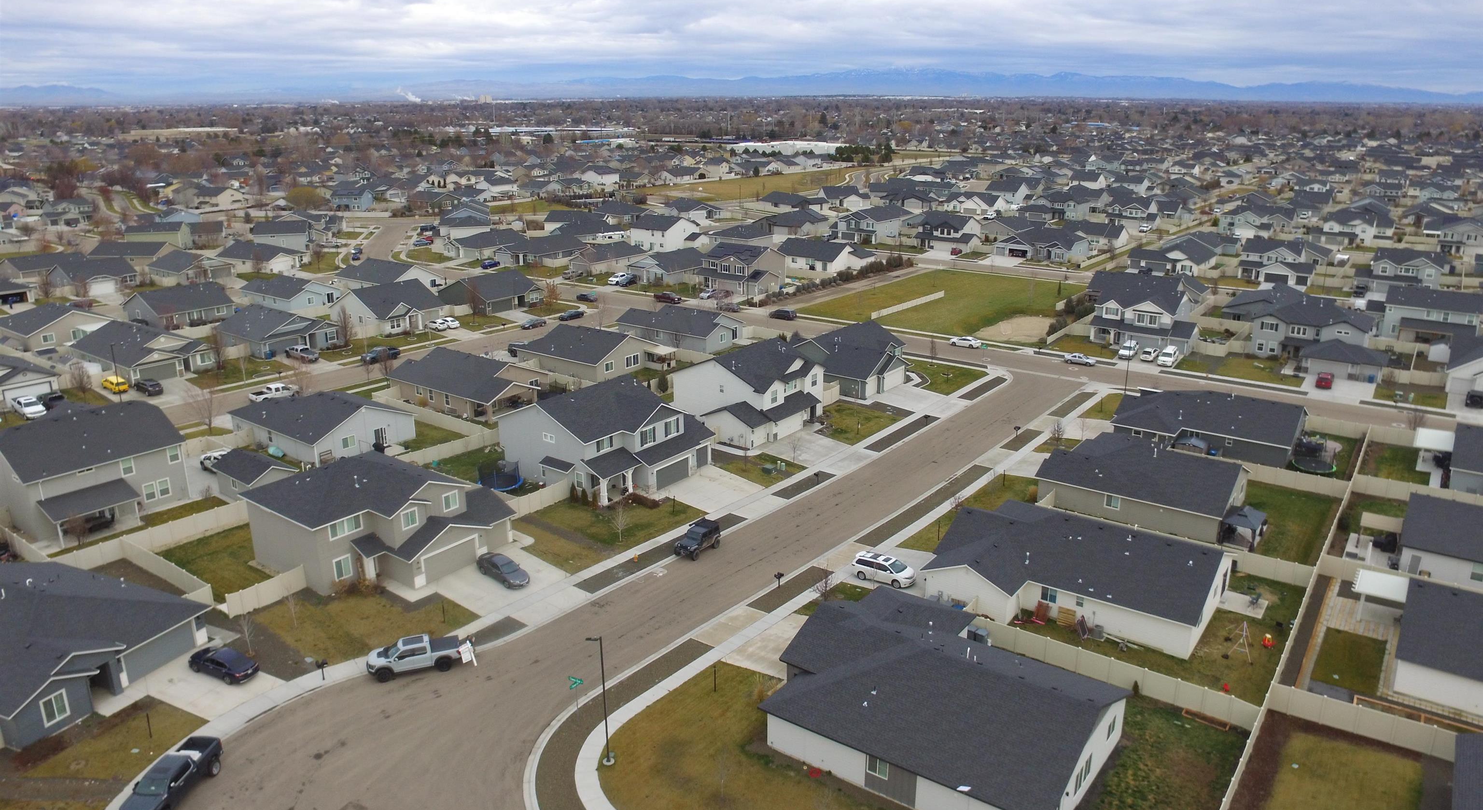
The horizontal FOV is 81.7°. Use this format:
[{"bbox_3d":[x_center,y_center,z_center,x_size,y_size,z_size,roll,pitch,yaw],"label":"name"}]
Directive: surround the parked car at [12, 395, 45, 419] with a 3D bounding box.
[{"bbox_3d":[-87.910,0.170,105.730,5.600,1.850,2.000,13,24,33],"label":"parked car"}]

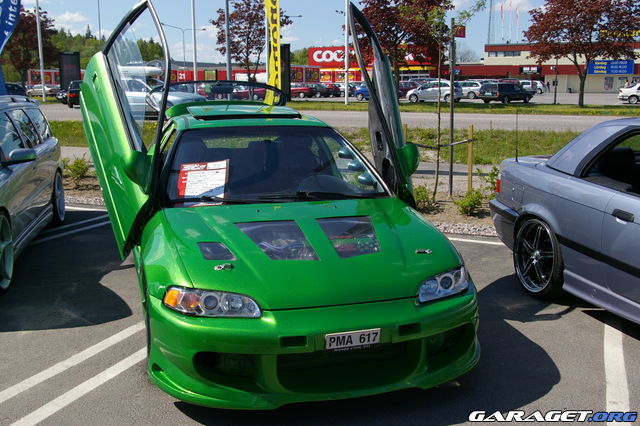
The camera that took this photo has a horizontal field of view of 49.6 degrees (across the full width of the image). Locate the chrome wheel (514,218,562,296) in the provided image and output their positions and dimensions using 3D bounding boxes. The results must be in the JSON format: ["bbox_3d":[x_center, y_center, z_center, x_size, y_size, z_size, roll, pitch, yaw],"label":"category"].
[{"bbox_3d":[1.664,0.316,5.045,0.200,0.610,0.610,-2,11,-10],"label":"chrome wheel"}]

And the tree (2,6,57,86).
[{"bbox_3d":[-35.277,-19.525,83.000,6.800,10.800,6.800,0,10,0],"label":"tree"}]

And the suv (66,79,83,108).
[{"bbox_3d":[-14.392,-7.526,43.844,1.830,1.650,4.600,-1,10,-6],"label":"suv"}]

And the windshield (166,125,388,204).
[{"bbox_3d":[-0.307,-0.333,4.479,1.400,0.120,0.900,-3,39,-16],"label":"windshield"}]

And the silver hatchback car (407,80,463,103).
[{"bbox_3d":[9.107,-9.631,55.000,4.250,1.600,1.760,4,11,20],"label":"silver hatchback car"}]

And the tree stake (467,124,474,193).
[{"bbox_3d":[2.122,-0.753,9.750,0.065,1.000,0.065,4,11,22],"label":"tree stake"}]

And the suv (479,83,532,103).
[{"bbox_3d":[14.207,-9.137,52.658,4.750,1.460,1.770,-9,14,-42],"label":"suv"}]

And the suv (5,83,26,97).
[{"bbox_3d":[-34.057,-13.469,76.000,4.500,1.600,1.800,-5,11,-25],"label":"suv"}]

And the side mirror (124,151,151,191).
[{"bbox_3d":[-1.066,-0.253,4.070,0.180,0.170,0.150,-3,39,-16],"label":"side mirror"}]

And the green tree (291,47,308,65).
[{"bbox_3d":[-4.654,-31.498,150.000,5.500,9.500,5.500,0,10,0],"label":"green tree"}]

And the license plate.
[{"bbox_3d":[0.148,0.560,3.069,0.255,0.070,0.015,-3,11,-16],"label":"license plate"}]

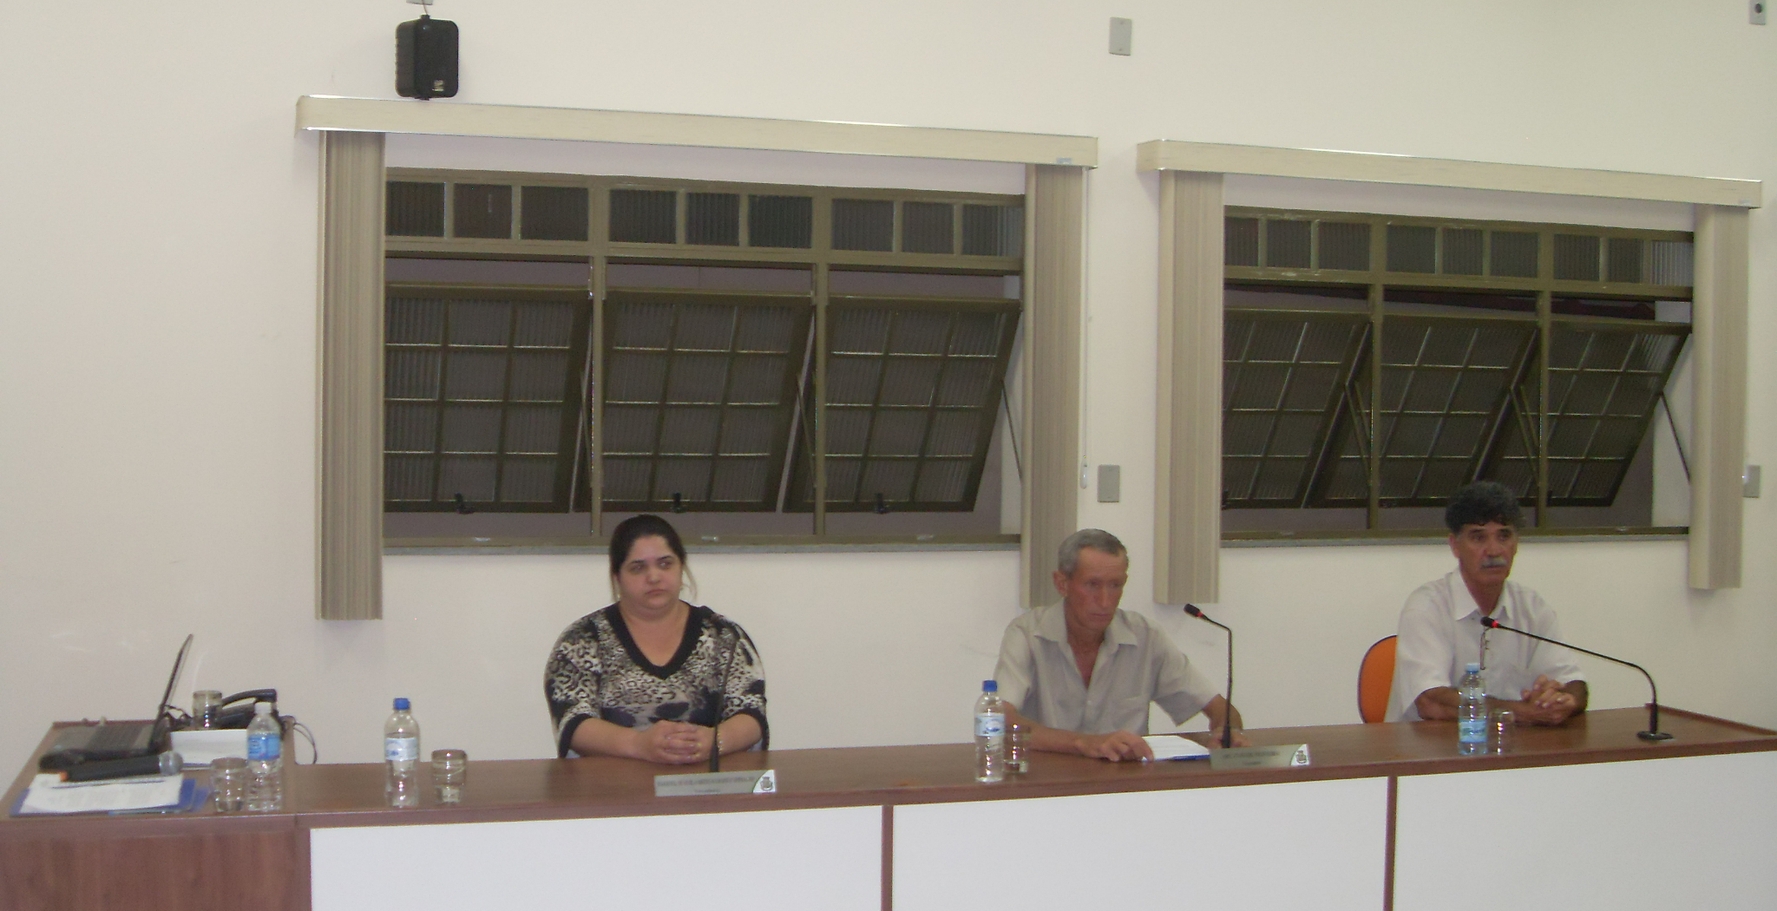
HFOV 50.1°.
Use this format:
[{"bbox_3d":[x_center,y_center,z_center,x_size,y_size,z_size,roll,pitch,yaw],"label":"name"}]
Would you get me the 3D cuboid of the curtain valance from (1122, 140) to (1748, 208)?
[{"bbox_3d":[1.909,-0.914,6.248,2.339,0.093,0.150,0,2,-17],"label":"curtain valance"}]

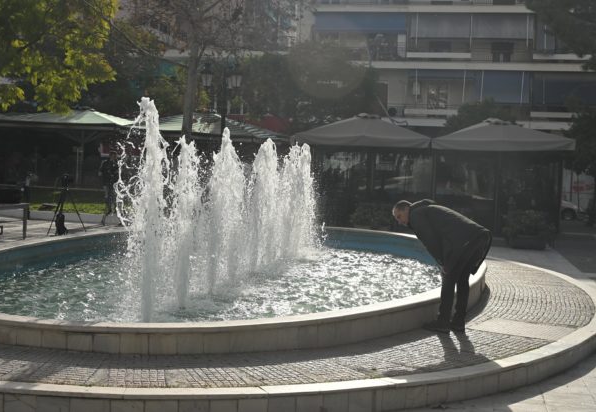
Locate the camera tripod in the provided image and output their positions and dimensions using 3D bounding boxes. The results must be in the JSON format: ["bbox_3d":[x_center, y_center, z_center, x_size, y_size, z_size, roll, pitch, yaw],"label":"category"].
[{"bbox_3d":[-5.050,0.050,19.800,0.850,1.220,0.850,3,3,37],"label":"camera tripod"}]

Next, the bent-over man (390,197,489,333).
[{"bbox_3d":[1.410,0.600,8.950,0.980,1.330,0.540,3,2,28],"label":"bent-over man"}]

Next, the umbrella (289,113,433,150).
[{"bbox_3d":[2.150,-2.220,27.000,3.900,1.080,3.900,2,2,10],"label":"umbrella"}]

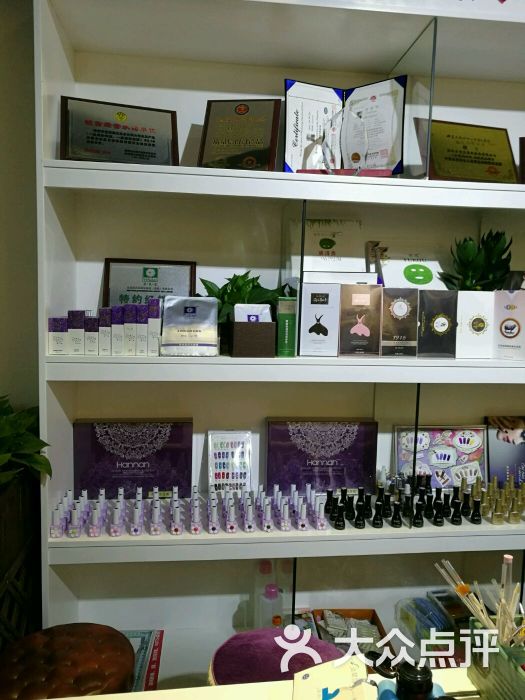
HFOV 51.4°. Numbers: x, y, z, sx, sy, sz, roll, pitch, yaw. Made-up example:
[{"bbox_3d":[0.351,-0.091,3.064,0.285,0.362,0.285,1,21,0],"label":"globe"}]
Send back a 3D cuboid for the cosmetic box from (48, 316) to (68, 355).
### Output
[{"bbox_3d":[-0.572,-0.038,1.548,0.053,0.103,0.050,1,5,-7],"label":"cosmetic box"}]

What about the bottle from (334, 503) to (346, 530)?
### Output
[{"bbox_3d":[0.221,0.469,1.544,0.029,0.072,0.028,1,6,-7],"label":"bottle"}]

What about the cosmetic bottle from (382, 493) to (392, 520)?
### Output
[{"bbox_3d":[0.397,0.494,1.732,0.032,0.074,0.032,1,5,-7],"label":"cosmetic bottle"}]

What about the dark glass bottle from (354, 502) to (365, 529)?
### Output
[{"bbox_3d":[0.279,0.470,1.554,0.029,0.072,0.028,1,6,-7],"label":"dark glass bottle"}]

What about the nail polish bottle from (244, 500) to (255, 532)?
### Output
[{"bbox_3d":[-0.035,0.465,1.508,0.029,0.074,0.027,1,6,-7],"label":"nail polish bottle"}]

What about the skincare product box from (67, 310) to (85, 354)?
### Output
[{"bbox_3d":[-0.474,-0.044,1.407,0.039,0.111,0.040,1,6,-7],"label":"skincare product box"}]

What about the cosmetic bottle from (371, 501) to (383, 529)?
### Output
[{"bbox_3d":[0.330,0.473,1.571,0.030,0.070,0.030,1,5,-7],"label":"cosmetic bottle"}]

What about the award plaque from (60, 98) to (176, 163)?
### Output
[{"bbox_3d":[-0.406,-0.605,1.570,0.326,0.237,0.018,0,-17,-18],"label":"award plaque"}]

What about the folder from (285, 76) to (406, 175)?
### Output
[{"bbox_3d":[0.265,-0.716,1.788,0.383,0.299,0.100,2,5,7],"label":"folder"}]

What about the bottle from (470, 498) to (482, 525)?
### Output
[{"bbox_3d":[0.632,0.474,1.609,0.029,0.070,0.028,1,6,-7],"label":"bottle"}]

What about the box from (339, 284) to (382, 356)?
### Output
[{"bbox_3d":[0.285,-0.086,1.617,0.119,0.208,0.045,1,5,-7],"label":"box"}]

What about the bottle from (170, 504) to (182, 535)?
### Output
[{"bbox_3d":[-0.249,0.492,1.584,0.033,0.074,0.033,1,5,-7],"label":"bottle"}]

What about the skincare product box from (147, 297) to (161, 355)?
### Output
[{"bbox_3d":[-0.291,-0.061,1.472,0.031,0.153,0.032,1,5,-7],"label":"skincare product box"}]

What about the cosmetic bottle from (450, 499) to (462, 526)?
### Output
[{"bbox_3d":[0.568,0.474,1.597,0.029,0.070,0.028,1,6,-7],"label":"cosmetic bottle"}]

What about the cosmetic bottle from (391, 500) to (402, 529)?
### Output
[{"bbox_3d":[0.410,0.500,1.664,0.033,0.074,0.033,1,5,-7],"label":"cosmetic bottle"}]

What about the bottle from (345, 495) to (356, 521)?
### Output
[{"bbox_3d":[0.276,0.493,1.712,0.032,0.073,0.032,1,5,-7],"label":"bottle"}]

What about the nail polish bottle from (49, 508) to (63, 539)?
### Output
[{"bbox_3d":[-0.591,0.494,1.565,0.033,0.081,0.029,1,5,-7],"label":"nail polish bottle"}]

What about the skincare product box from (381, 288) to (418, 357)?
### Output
[{"bbox_3d":[0.404,-0.081,1.633,0.108,0.201,0.045,1,5,-7],"label":"skincare product box"}]

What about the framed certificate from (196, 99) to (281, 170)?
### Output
[{"bbox_3d":[-0.059,-0.578,1.493,0.208,0.268,0.022,2,-24,6],"label":"framed certificate"}]

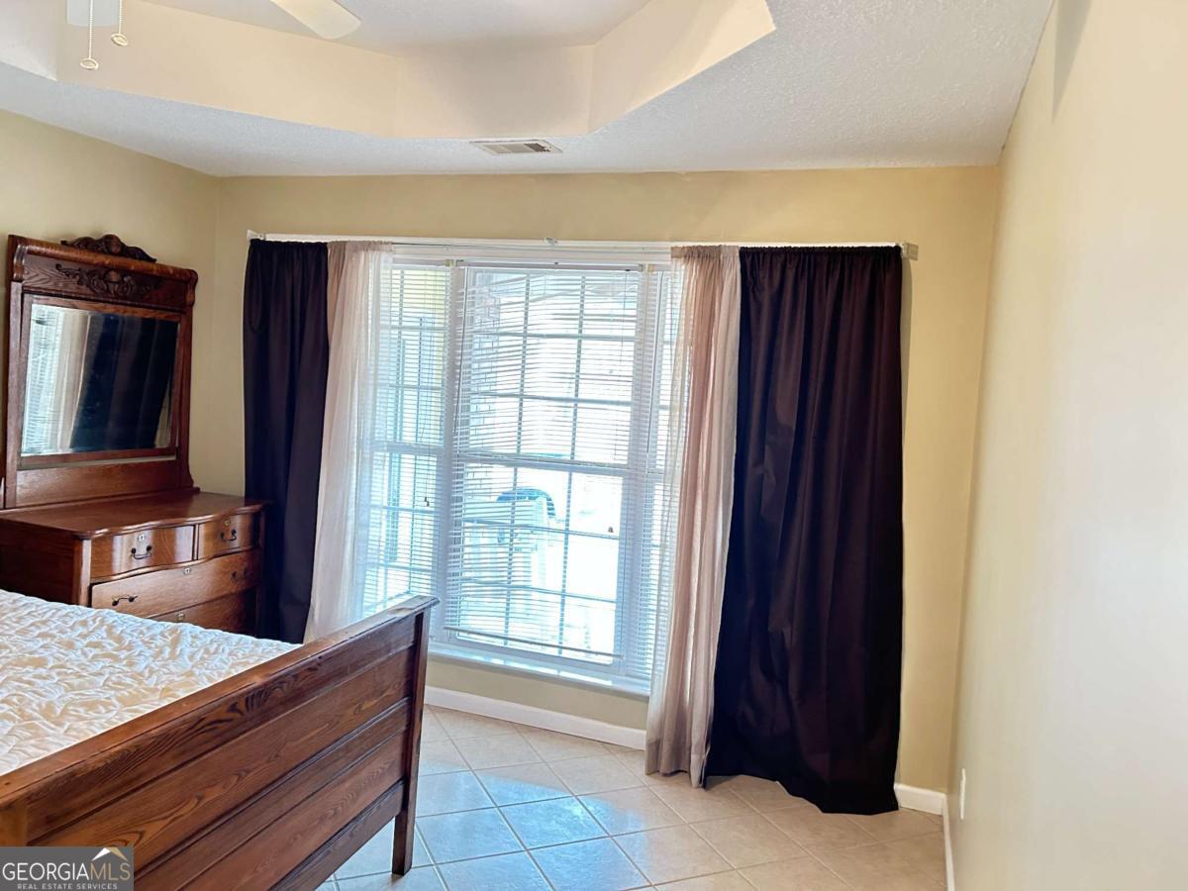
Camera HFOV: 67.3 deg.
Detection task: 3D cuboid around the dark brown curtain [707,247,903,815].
[{"bbox_3d":[0.838,0.310,3.399,0.730,2.110,0.185,5,4,20],"label":"dark brown curtain"}]

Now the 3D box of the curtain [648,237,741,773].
[{"bbox_3d":[0.379,0.268,3.550,0.310,2.110,0.160,5,4,20],"label":"curtain"}]

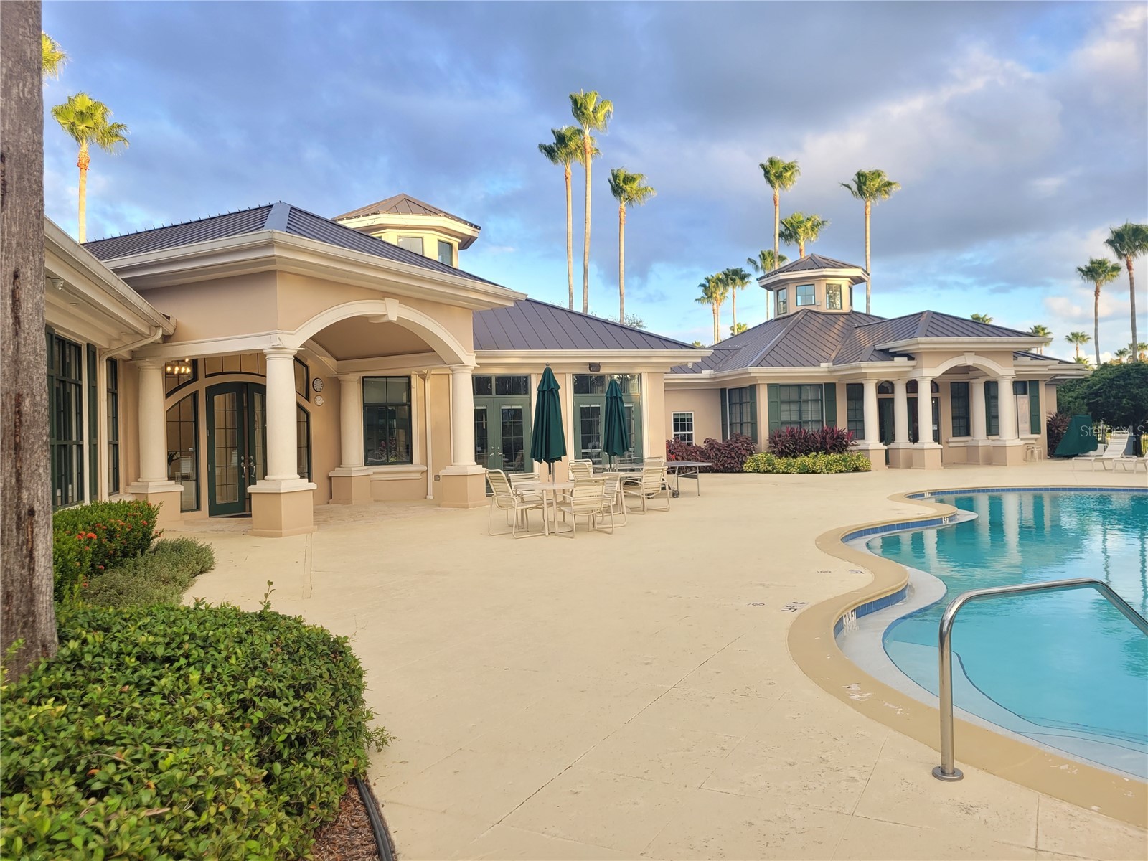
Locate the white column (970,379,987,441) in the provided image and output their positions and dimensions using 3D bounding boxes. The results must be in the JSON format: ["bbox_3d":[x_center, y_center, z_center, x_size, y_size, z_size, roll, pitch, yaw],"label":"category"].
[{"bbox_3d":[14.542,-0.737,31.000,0.570,2.215,0.570,-1,0,-17],"label":"white column"}]

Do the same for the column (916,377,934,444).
[{"bbox_3d":[12.399,-0.704,30.414,0.580,2.358,0.580,-1,0,-17],"label":"column"}]

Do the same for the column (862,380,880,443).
[{"bbox_3d":[10.225,-0.641,29.700,0.570,2.209,0.570,-1,0,-17],"label":"column"}]

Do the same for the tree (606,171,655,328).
[{"bbox_3d":[3.664,-7.094,51.961,3.000,17.459,3.000,-1,0,-17],"label":"tree"}]

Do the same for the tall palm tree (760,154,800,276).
[{"bbox_3d":[14.591,-8.812,59.954,2.950,20.390,2.950,-1,0,-17],"label":"tall palm tree"}]

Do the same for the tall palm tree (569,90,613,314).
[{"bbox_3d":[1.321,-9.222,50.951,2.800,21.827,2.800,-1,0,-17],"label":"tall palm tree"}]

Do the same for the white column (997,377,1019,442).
[{"bbox_3d":[15.751,-0.803,31.327,0.580,2.312,0.580,-1,0,-17],"label":"white column"}]

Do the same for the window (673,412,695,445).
[{"bbox_3d":[4.316,0.032,33.993,0.961,1.492,0.130,-1,0,-17],"label":"window"}]

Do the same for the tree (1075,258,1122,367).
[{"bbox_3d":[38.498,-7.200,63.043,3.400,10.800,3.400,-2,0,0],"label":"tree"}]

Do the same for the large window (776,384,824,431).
[{"bbox_3d":[8.154,-0.687,30.930,1.864,1.921,0.150,-1,0,-17],"label":"large window"}]

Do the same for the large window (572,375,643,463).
[{"bbox_3d":[0.915,-0.035,23.167,1.963,2.991,0.140,-1,0,-17],"label":"large window"}]

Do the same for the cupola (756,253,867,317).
[{"bbox_3d":[10.790,-6.446,38.766,4.600,3.000,4.600,-1,0,-17],"label":"cupola"}]

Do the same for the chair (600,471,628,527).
[{"bbox_3d":[0.503,1.120,13.950,0.680,0.860,0.600,-1,0,-36],"label":"chair"}]

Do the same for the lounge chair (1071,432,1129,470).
[{"bbox_3d":[16.375,0.673,26.603,1.650,1.080,0.660,-1,0,-18],"label":"lounge chair"}]

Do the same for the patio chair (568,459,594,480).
[{"bbox_3d":[0.183,1.091,16.700,0.720,0.960,0.620,-1,0,-38],"label":"patio chair"}]

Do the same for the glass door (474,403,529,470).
[{"bbox_3d":[-2.005,0.456,22.269,1.790,2.396,0.120,-1,0,-17],"label":"glass door"}]

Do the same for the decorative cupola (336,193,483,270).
[{"bbox_3d":[-5.500,-6.263,28.022,4.600,2.900,4.600,-1,0,-17],"label":"decorative cupola"}]

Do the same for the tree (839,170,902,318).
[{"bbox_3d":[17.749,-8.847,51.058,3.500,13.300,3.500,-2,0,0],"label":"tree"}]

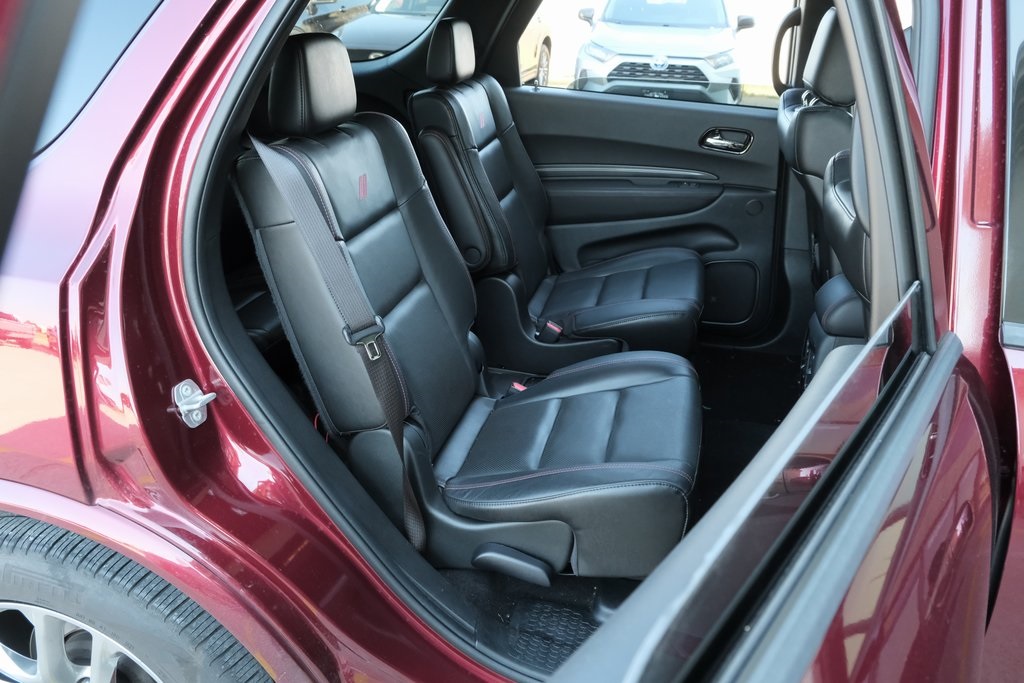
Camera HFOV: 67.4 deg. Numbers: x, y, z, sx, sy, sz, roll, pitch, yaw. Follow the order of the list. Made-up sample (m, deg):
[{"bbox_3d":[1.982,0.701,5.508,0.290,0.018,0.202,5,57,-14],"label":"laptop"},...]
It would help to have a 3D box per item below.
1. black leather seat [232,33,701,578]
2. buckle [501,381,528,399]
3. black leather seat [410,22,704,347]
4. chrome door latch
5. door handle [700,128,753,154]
[{"bbox_3d":[-0.014,-0.100,1.401,0.770,0.850,0.560,7,26,11],"label":"black leather seat"},{"bbox_3d":[0.006,0.116,1.784,0.042,0.058,0.028,26,28,2],"label":"buckle"},{"bbox_3d":[0.166,-0.412,2.082,0.770,0.850,0.560,7,26,11],"label":"black leather seat"},{"bbox_3d":[-0.448,0.087,1.081,0.040,0.070,0.047,20,31,34],"label":"chrome door latch"},{"bbox_3d":[0.636,-0.593,2.276,0.145,0.070,0.040,7,26,11],"label":"door handle"}]

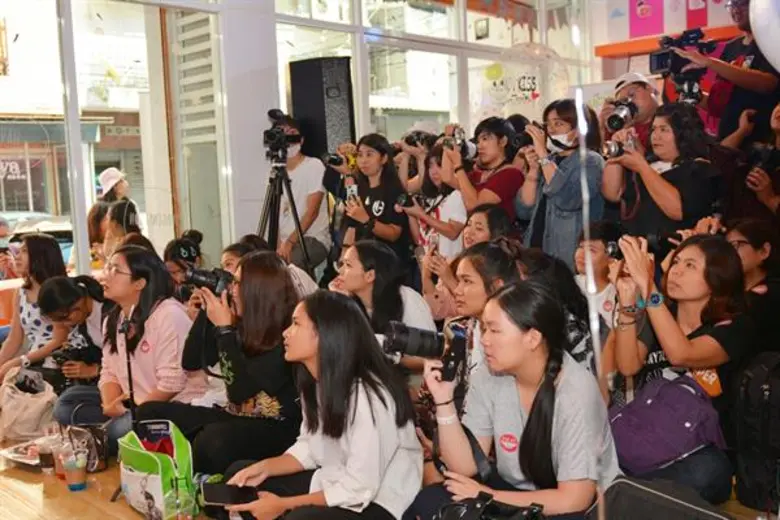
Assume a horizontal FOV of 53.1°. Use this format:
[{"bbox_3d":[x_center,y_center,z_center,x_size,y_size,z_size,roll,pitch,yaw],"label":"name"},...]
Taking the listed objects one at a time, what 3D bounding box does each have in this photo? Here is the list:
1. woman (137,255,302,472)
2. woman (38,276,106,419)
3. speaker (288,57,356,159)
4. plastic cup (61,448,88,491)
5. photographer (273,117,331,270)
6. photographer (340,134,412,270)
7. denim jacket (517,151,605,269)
[{"bbox_3d":[-0.726,0.412,3.320,0.720,0.860,0.560,-4,5,-14],"label":"woman"},{"bbox_3d":[-1.486,0.472,3.720,0.620,0.760,0.480,-7,6,-41],"label":"woman"},{"bbox_3d":[-0.433,-0.976,5.000,0.360,0.650,0.340,-6,5,-33],"label":"speaker"},{"bbox_3d":[-1.220,0.825,3.020,0.092,0.140,0.092,-3,4,0],"label":"plastic cup"},{"bbox_3d":[-0.499,-0.032,4.550,0.450,1.540,0.460,1,6,37],"label":"photographer"},{"bbox_3d":[-0.065,0.010,4.400,0.430,1.430,0.390,0,5,30],"label":"photographer"},{"bbox_3d":[0.843,-0.173,3.880,0.460,0.740,0.380,2,6,45],"label":"denim jacket"}]

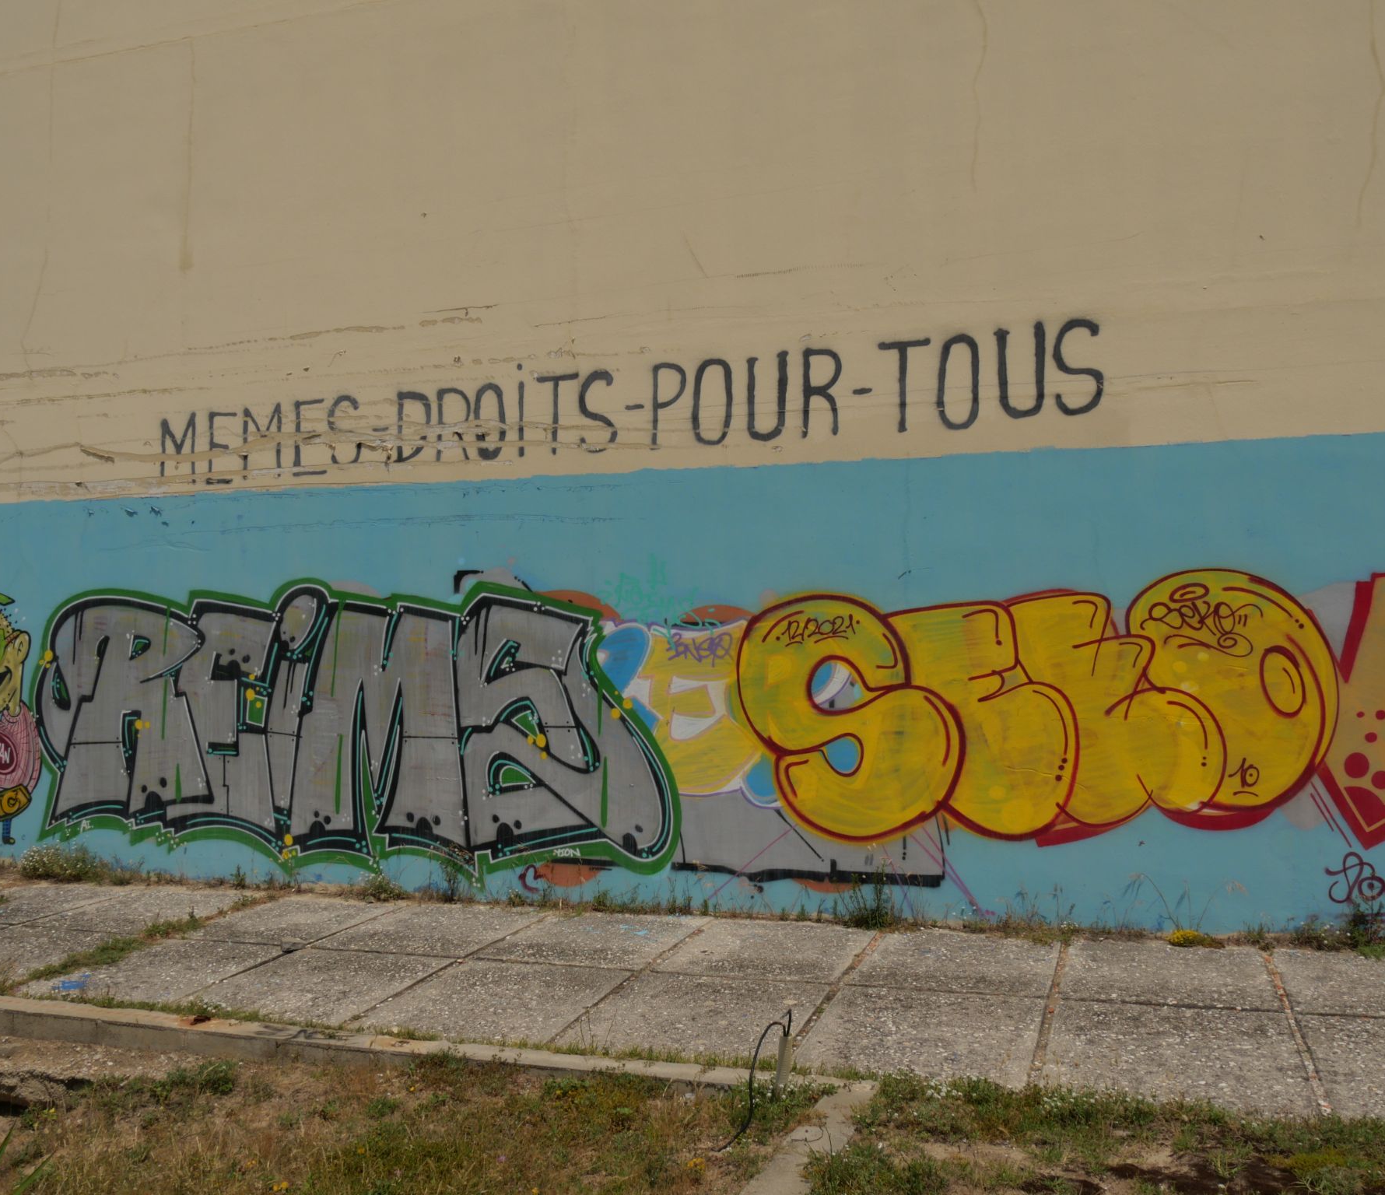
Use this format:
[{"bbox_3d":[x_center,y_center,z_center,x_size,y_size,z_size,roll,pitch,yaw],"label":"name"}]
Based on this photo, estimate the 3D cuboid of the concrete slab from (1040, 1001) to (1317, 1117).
[{"bbox_3d":[1.869,1.802,5.027,0.922,0.080,1.140,-2,-1,19],"label":"concrete slab"}]

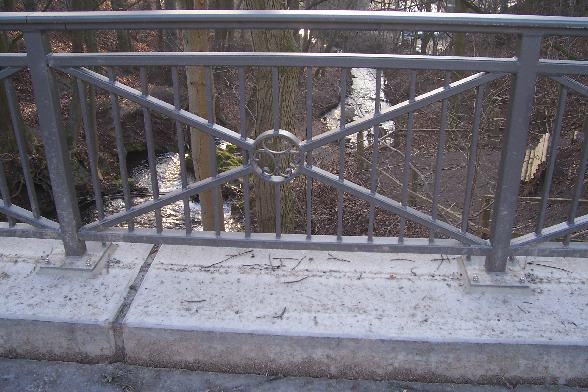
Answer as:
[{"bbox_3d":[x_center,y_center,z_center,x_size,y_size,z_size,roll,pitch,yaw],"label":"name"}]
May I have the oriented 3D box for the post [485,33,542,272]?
[{"bbox_3d":[0.912,-0.143,2.329,0.079,1.045,0.067,2,24,5],"label":"post"}]

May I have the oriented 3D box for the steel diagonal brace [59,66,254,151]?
[{"bbox_3d":[-0.577,-0.383,2.372,0.859,0.031,0.049,23,24,-4],"label":"steel diagonal brace"}]

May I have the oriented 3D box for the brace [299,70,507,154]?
[{"bbox_3d":[0.433,-0.352,2.286,0.865,0.031,0.049,-20,20,14],"label":"brace"}]

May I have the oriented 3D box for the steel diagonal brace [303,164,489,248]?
[{"bbox_3d":[0.453,0.047,2.457,0.896,0.031,0.049,23,24,-4],"label":"steel diagonal brace"}]

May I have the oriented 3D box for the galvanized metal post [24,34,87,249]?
[{"bbox_3d":[-1.060,-0.203,2.499,0.079,1.045,0.067,2,24,5],"label":"galvanized metal post"}]

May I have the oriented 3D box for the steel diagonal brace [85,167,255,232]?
[{"bbox_3d":[-0.594,0.020,2.549,0.893,0.031,0.049,-19,20,13],"label":"steel diagonal brace"}]

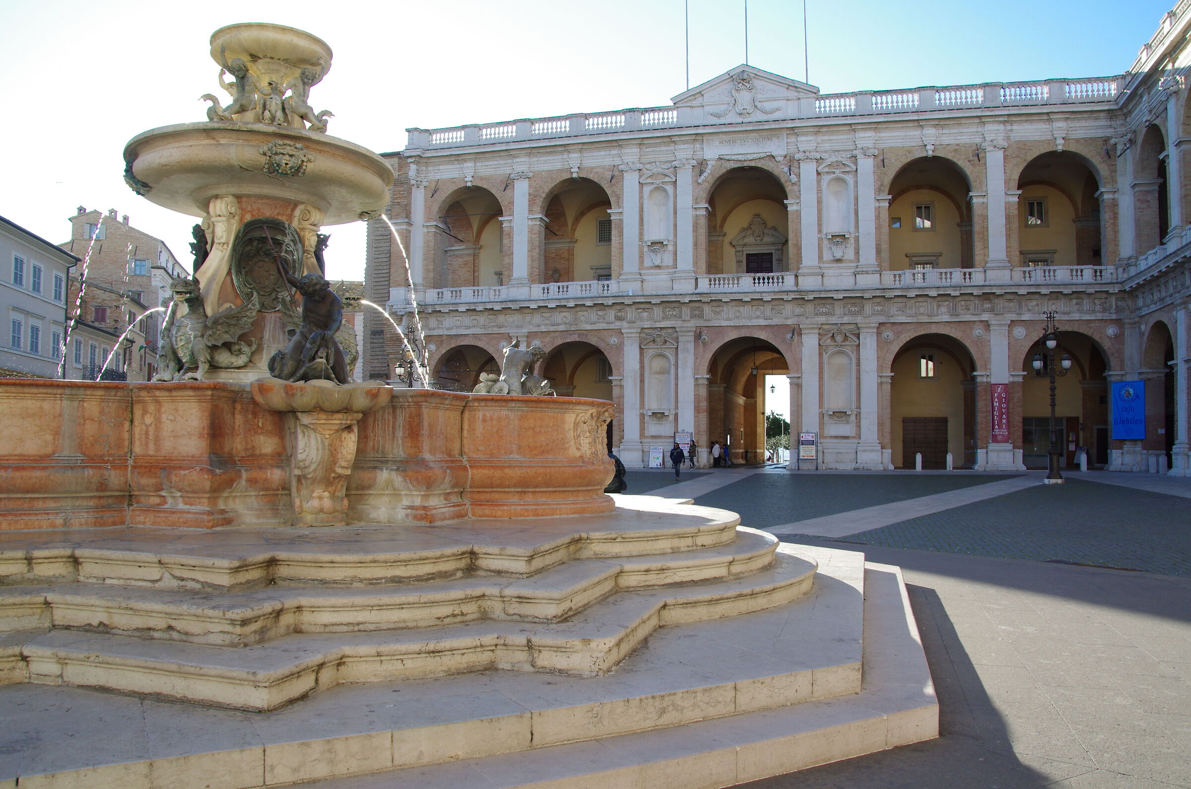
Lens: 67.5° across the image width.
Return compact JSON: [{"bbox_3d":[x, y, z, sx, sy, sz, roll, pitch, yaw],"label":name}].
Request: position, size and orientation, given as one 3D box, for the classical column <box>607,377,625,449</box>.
[{"bbox_3d":[1.310,1.032,51.394,0.871,4.202,0.950,0,-3,14],"label":"classical column"}]

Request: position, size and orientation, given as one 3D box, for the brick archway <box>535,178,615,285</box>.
[{"bbox_3d":[-1.146,-10.242,57.675,4.944,7.519,1.184,0,-3,15],"label":"brick archway"}]

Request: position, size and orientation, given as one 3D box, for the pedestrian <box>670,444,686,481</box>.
[{"bbox_3d":[3.605,2.942,39.243,0.620,1.690,0.420,0,-3,6],"label":"pedestrian"}]

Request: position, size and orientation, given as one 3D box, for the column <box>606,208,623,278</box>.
[{"bbox_3d":[1.272,-9.150,55.589,1.061,4.831,1.100,-1,-3,13],"label":"column"}]

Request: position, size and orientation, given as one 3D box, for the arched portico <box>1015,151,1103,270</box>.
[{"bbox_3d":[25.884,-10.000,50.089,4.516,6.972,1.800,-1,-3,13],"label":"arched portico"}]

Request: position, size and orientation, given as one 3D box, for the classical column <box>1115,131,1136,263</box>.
[{"bbox_3d":[28.151,-10.399,47.375,0.660,6.726,0.550,0,-3,14],"label":"classical column"}]

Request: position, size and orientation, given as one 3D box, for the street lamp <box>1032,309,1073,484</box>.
[{"bbox_3d":[18.191,0.148,35.500,1.580,6.857,0.850,0,-3,14],"label":"street lamp"}]

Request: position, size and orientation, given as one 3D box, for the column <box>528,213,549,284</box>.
[{"bbox_3d":[-3.723,-8.967,56.829,1.046,4.866,1.200,-1,-3,13],"label":"column"}]

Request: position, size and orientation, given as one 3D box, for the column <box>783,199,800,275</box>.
[{"bbox_3d":[11.371,-9.195,51.753,0.903,4.131,0.850,0,-3,14],"label":"column"}]

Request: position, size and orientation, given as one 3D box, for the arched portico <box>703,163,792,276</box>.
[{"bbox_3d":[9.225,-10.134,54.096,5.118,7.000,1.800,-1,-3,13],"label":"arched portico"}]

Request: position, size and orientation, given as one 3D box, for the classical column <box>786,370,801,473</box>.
[{"bbox_3d":[11.353,1.577,51.187,0.780,5.713,0.850,0,-3,14],"label":"classical column"}]

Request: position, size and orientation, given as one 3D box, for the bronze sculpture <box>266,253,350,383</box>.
[{"bbox_3d":[-2.962,-0.792,9.200,0.780,1.260,0.720,2,-3,-22],"label":"bronze sculpture"}]

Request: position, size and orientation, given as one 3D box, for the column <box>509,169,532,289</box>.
[{"bbox_3d":[-4.627,-10.232,55.487,1.193,7.318,0.750,0,-3,14],"label":"column"}]

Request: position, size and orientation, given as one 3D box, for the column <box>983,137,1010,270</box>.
[{"bbox_3d":[20.850,-9.898,46.487,1.250,6.918,0.600,0,-3,14],"label":"column"}]

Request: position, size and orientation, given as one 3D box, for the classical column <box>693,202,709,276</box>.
[{"bbox_3d":[6.497,-9.163,54.335,1.042,4.730,1.100,-1,-3,13],"label":"classical column"}]

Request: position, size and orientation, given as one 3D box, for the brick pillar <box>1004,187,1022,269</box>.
[{"bbox_3d":[23.775,-9.126,50.817,0.948,5.047,1.133,0,-3,15],"label":"brick pillar"}]

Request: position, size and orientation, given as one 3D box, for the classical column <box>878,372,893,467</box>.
[{"bbox_3d":[16.665,1.489,51.287,0.861,5.553,1.100,-1,-3,13],"label":"classical column"}]

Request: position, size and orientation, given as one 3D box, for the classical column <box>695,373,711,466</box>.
[{"bbox_3d":[6.323,1.509,52.445,0.876,5.421,0.850,0,-3,14],"label":"classical column"}]

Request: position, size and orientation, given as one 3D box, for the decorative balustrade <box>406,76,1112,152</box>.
[{"bbox_3d":[8.293,-16.800,53.412,42.024,1.400,0.700,-1,-3,13],"label":"decorative balustrade"}]

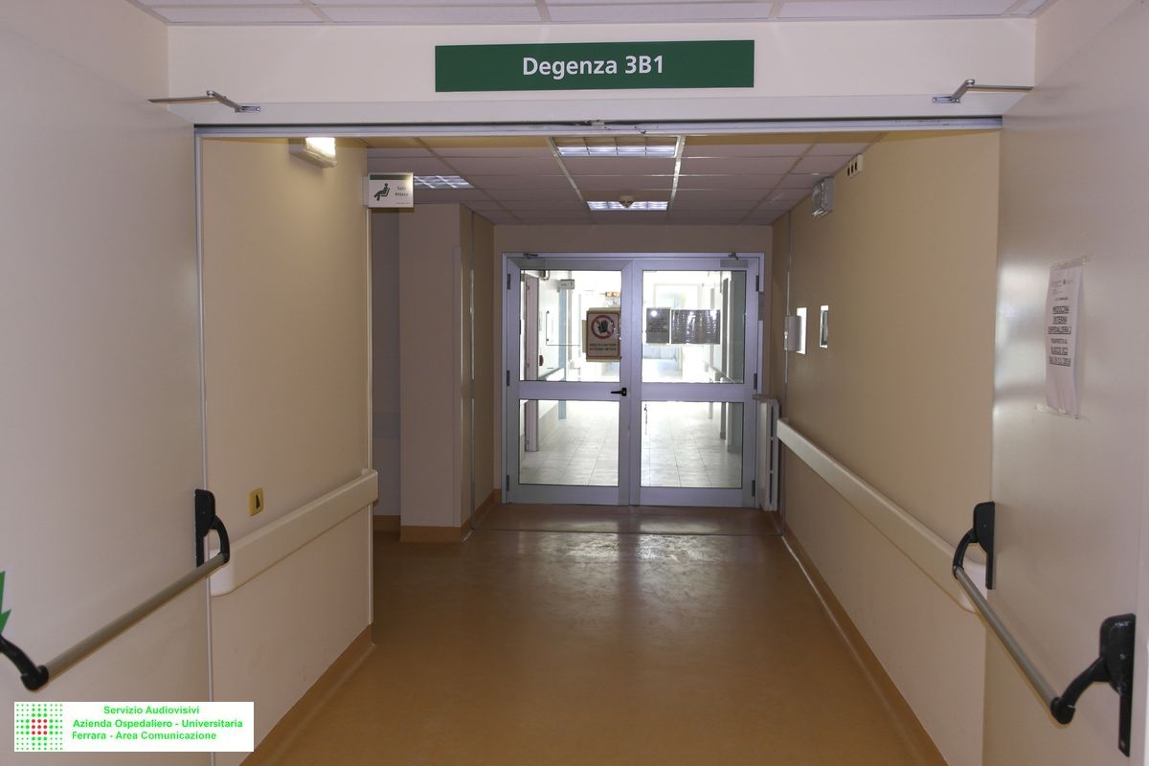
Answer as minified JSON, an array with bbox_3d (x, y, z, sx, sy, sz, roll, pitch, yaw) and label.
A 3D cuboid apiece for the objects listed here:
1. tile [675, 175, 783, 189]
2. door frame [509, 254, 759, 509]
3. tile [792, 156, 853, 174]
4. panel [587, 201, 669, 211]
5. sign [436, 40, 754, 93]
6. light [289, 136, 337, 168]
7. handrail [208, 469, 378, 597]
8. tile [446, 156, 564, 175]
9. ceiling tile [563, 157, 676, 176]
[{"bbox_3d":[0.890,-1.174,5.575,0.595,0.020,0.595,1,4,4],"label":"tile"},{"bbox_3d":[0.484,-0.022,8.204,2.220,2.170,0.080,1,4,4],"label":"door frame"},{"bbox_3d":[1.282,-1.129,4.944,0.280,0.020,0.595,1,4,4],"label":"tile"},{"bbox_3d":[0.382,-1.282,6.793,0.595,0.070,0.595,1,4,4],"label":"panel"},{"bbox_3d":[0.049,-0.854,2.573,0.860,0.124,0.020,1,4,4],"label":"sign"},{"bbox_3d":[-1.010,-0.954,3.753,0.075,0.165,0.380,1,4,4],"label":"light"},{"bbox_3d":[-1.030,0.539,3.774,0.085,0.150,1.600,1,4,4],"label":"handrail"},{"bbox_3d":[-0.353,-1.147,5.069,0.595,0.020,0.595,1,4,4],"label":"tile"},{"bbox_3d":[0.246,-1.140,5.024,0.595,0.020,0.595,1,4,4],"label":"ceiling tile"}]

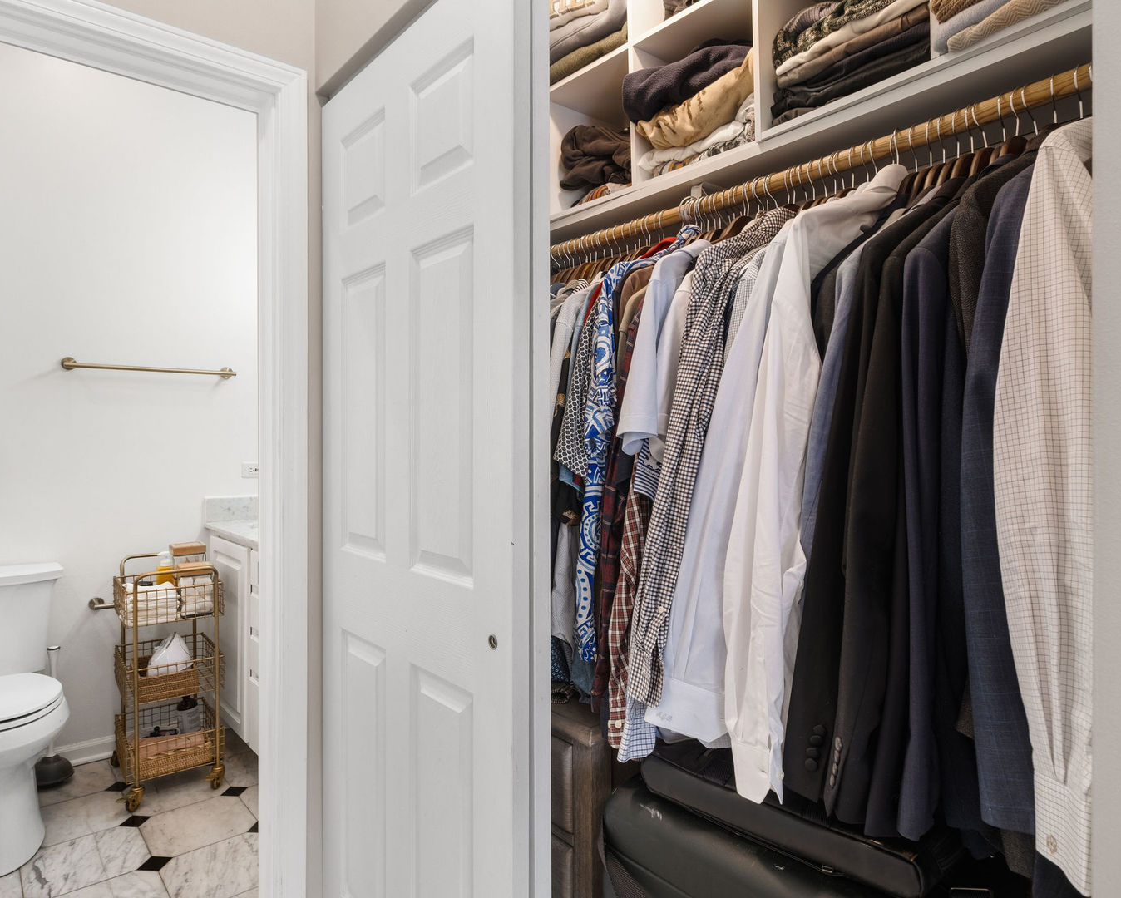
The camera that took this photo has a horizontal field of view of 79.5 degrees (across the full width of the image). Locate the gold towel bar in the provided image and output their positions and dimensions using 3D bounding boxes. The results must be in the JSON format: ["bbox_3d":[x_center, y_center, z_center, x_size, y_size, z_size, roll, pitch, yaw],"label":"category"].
[{"bbox_3d":[-1.678,-0.331,2.782,0.612,0.050,0.070,0,0,-41],"label":"gold towel bar"}]

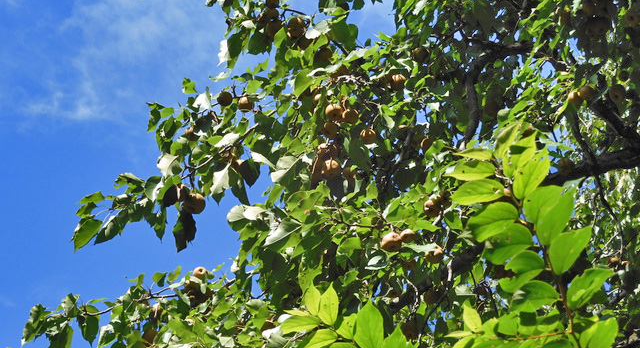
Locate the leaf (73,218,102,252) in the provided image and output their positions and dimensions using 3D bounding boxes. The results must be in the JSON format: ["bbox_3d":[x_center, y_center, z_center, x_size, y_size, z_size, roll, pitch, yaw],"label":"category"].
[{"bbox_3d":[-0.566,0.145,5.400,0.098,0.015,0.055,-40,-50,1],"label":"leaf"}]

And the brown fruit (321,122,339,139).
[{"bbox_3d":[0.025,-0.110,5.600,0.042,0.040,0.042,0,-25,0],"label":"brown fruit"}]

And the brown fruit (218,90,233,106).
[{"bbox_3d":[-0.286,-0.230,6.700,0.047,0.047,0.047,0,-30,0],"label":"brown fruit"}]

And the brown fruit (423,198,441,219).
[{"bbox_3d":[0.276,0.087,5.500,0.042,0.046,0.042,0,-25,0],"label":"brown fruit"}]

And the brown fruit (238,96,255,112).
[{"bbox_3d":[-0.209,-0.197,6.300,0.045,0.043,0.045,1,-25,-2],"label":"brown fruit"}]

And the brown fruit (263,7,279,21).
[{"bbox_3d":[-0.148,-0.487,6.750,0.049,0.047,0.049,0,-30,0],"label":"brown fruit"}]

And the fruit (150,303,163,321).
[{"bbox_3d":[-0.441,0.372,6.000,0.046,0.045,0.046,0,-25,0],"label":"fruit"}]

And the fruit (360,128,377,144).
[{"bbox_3d":[0.125,-0.096,5.700,0.041,0.040,0.041,0,-25,0],"label":"fruit"}]

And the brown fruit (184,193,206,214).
[{"bbox_3d":[-0.326,0.077,5.800,0.056,0.054,0.056,0,-25,0],"label":"brown fruit"}]

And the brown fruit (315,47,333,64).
[{"bbox_3d":[0.011,-0.321,6.000,0.050,0.049,0.050,0,-25,0],"label":"brown fruit"}]

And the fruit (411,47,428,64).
[{"bbox_3d":[0.260,-0.308,5.800,0.043,0.046,0.043,0,-25,0],"label":"fruit"}]

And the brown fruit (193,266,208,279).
[{"bbox_3d":[-0.296,0.247,5.500,0.040,0.036,0.040,0,-25,0],"label":"brown fruit"}]

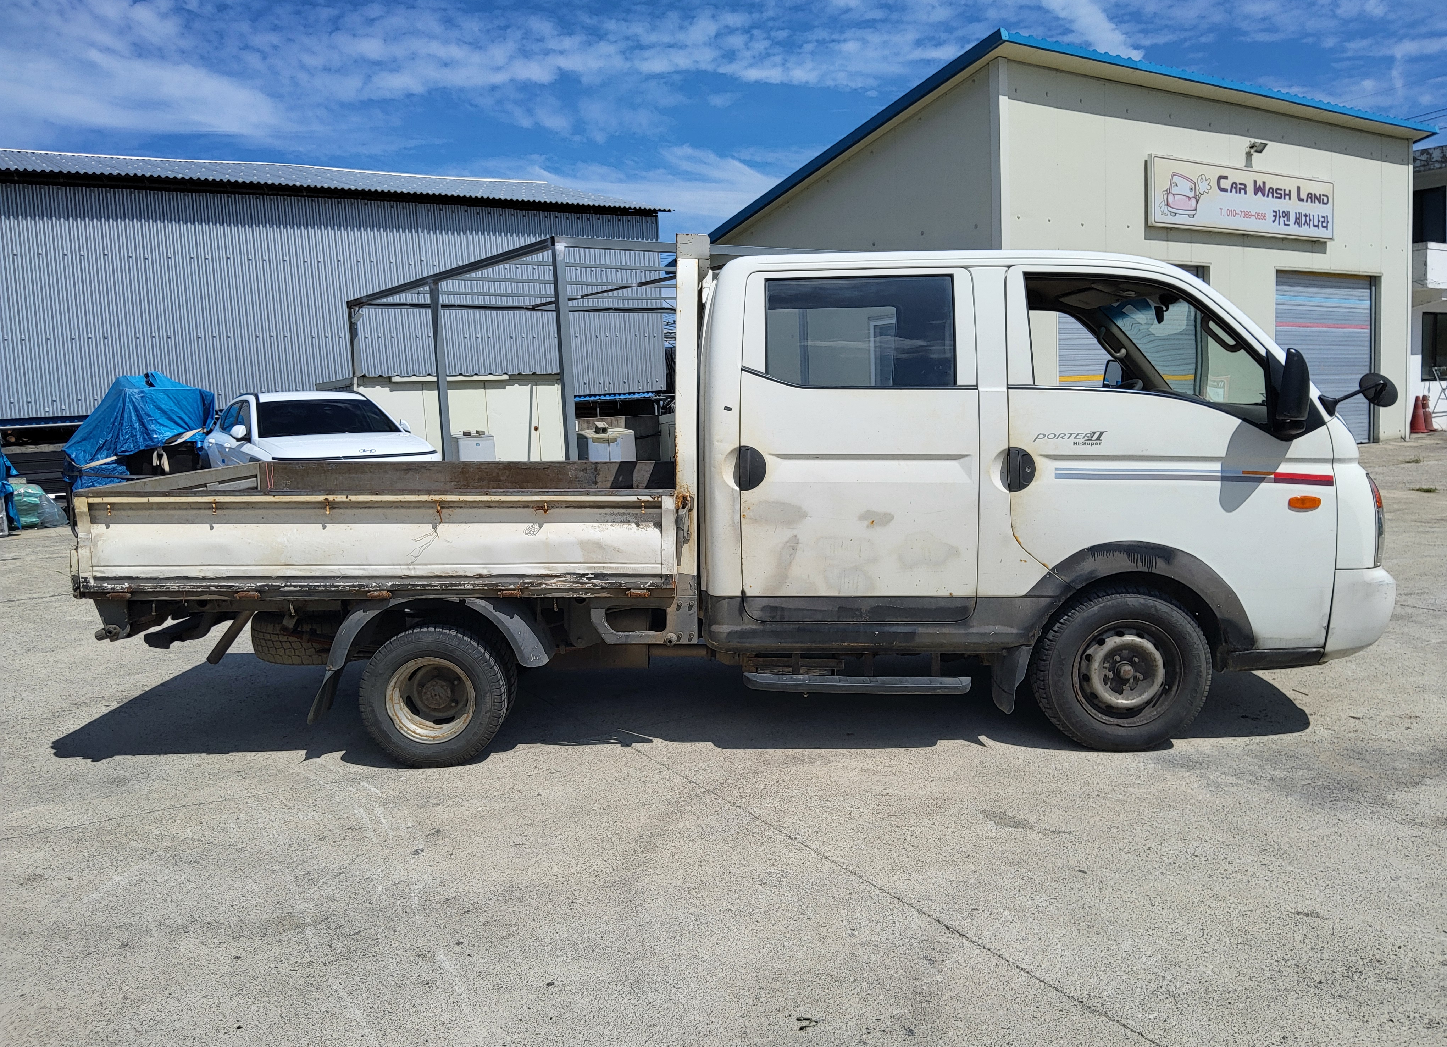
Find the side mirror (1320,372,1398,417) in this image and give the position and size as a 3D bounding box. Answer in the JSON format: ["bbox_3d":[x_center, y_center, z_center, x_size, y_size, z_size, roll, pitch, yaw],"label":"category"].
[{"bbox_3d":[2.383,-0.485,4.080,0.270,0.170,0.160,-2,7,-6],"label":"side mirror"}]

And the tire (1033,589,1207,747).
[{"bbox_3d":[1.533,0.554,4.220,0.645,0.635,0.205,-1,7,0],"label":"tire"}]

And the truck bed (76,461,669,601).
[{"bbox_3d":[-1.300,-0.022,4.875,2.240,0.410,1.680,-1,7,0],"label":"truck bed"}]

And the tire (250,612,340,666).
[{"bbox_3d":[-1.820,0.463,4.900,0.650,0.200,0.650,-3,6,0],"label":"tire"}]

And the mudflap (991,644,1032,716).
[{"bbox_3d":[1.120,0.610,4.250,0.090,0.280,0.250,-1,7,0],"label":"mudflap"}]

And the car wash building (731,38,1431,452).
[{"bbox_3d":[6.200,-4.260,21.100,11.750,5.870,8.700,-7,7,-33],"label":"car wash building"}]

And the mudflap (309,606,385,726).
[{"bbox_3d":[-1.440,0.537,4.220,0.270,0.450,0.230,-1,7,0],"label":"mudflap"}]

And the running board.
[{"bbox_3d":[0.508,0.622,4.160,0.870,0.050,0.150,-1,7,0],"label":"running board"}]

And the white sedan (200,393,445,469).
[{"bbox_3d":[-4.930,-0.830,13.000,1.860,1.460,4.800,-7,7,-34],"label":"white sedan"}]

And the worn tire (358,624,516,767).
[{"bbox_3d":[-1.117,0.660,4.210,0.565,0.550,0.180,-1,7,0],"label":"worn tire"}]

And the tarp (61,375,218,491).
[{"bbox_3d":[-7.850,-1.200,14.600,1.900,1.600,1.400,-6,7,-30],"label":"tarp"}]

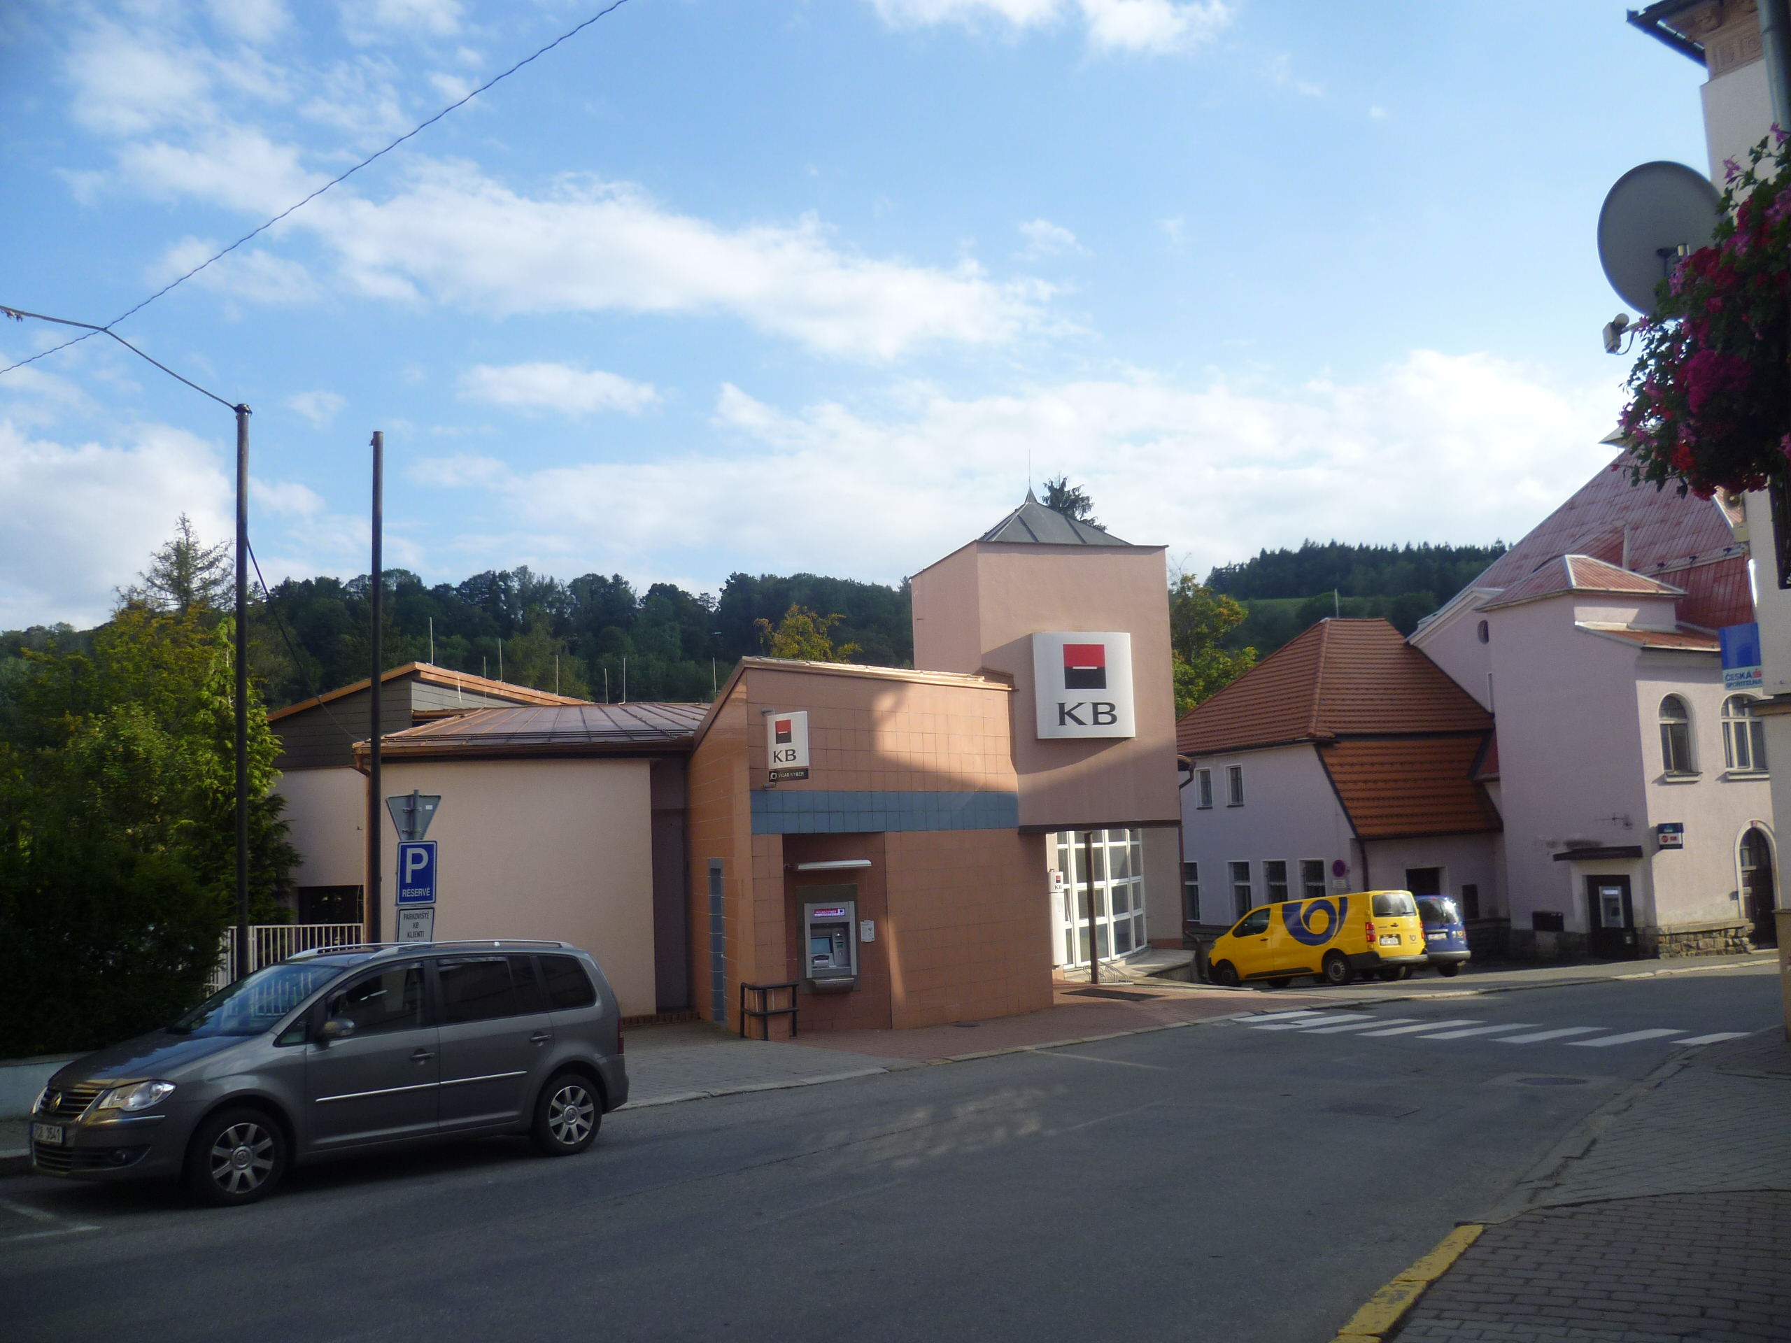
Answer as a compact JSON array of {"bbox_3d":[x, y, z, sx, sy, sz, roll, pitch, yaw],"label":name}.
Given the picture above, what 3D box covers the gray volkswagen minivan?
[{"bbox_3d":[-4.150,2.950,11.200,1.820,1.650,4.400,-7,-11,40],"label":"gray volkswagen minivan"}]

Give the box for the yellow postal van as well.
[{"bbox_3d":[9.500,6.230,33.400,1.950,1.930,5.280,3,-12,-34],"label":"yellow postal van"}]

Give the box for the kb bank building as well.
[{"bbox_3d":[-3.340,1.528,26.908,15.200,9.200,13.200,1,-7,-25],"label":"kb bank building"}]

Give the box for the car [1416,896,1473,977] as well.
[{"bbox_3d":[11.480,6.480,35.000,1.810,1.840,4.390,3,-12,-32],"label":"car"}]

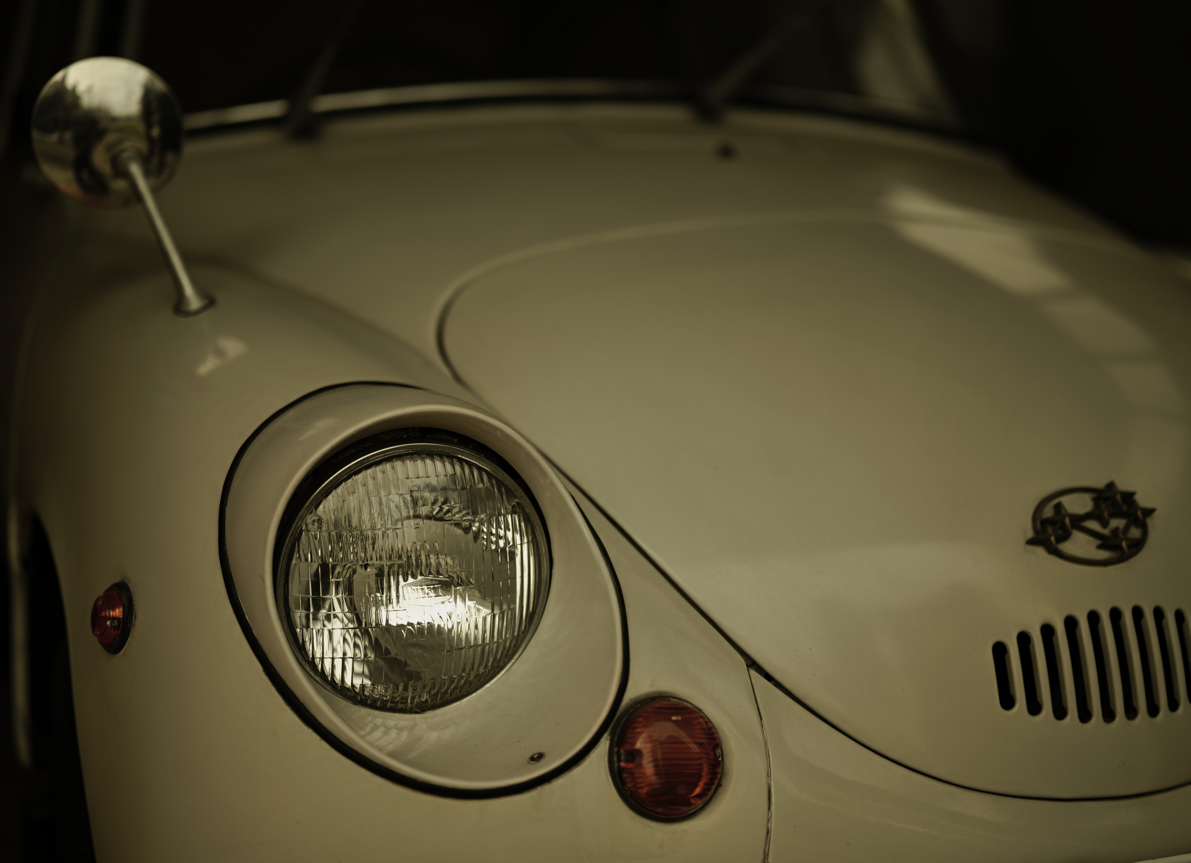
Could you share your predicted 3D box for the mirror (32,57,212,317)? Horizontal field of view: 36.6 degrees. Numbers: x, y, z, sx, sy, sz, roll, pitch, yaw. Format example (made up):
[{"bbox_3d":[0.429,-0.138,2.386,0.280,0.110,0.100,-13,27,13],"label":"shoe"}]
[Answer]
[{"bbox_3d":[-0.366,-0.191,1.388,0.126,0.201,0.107,-3,8,-18],"label":"mirror"}]

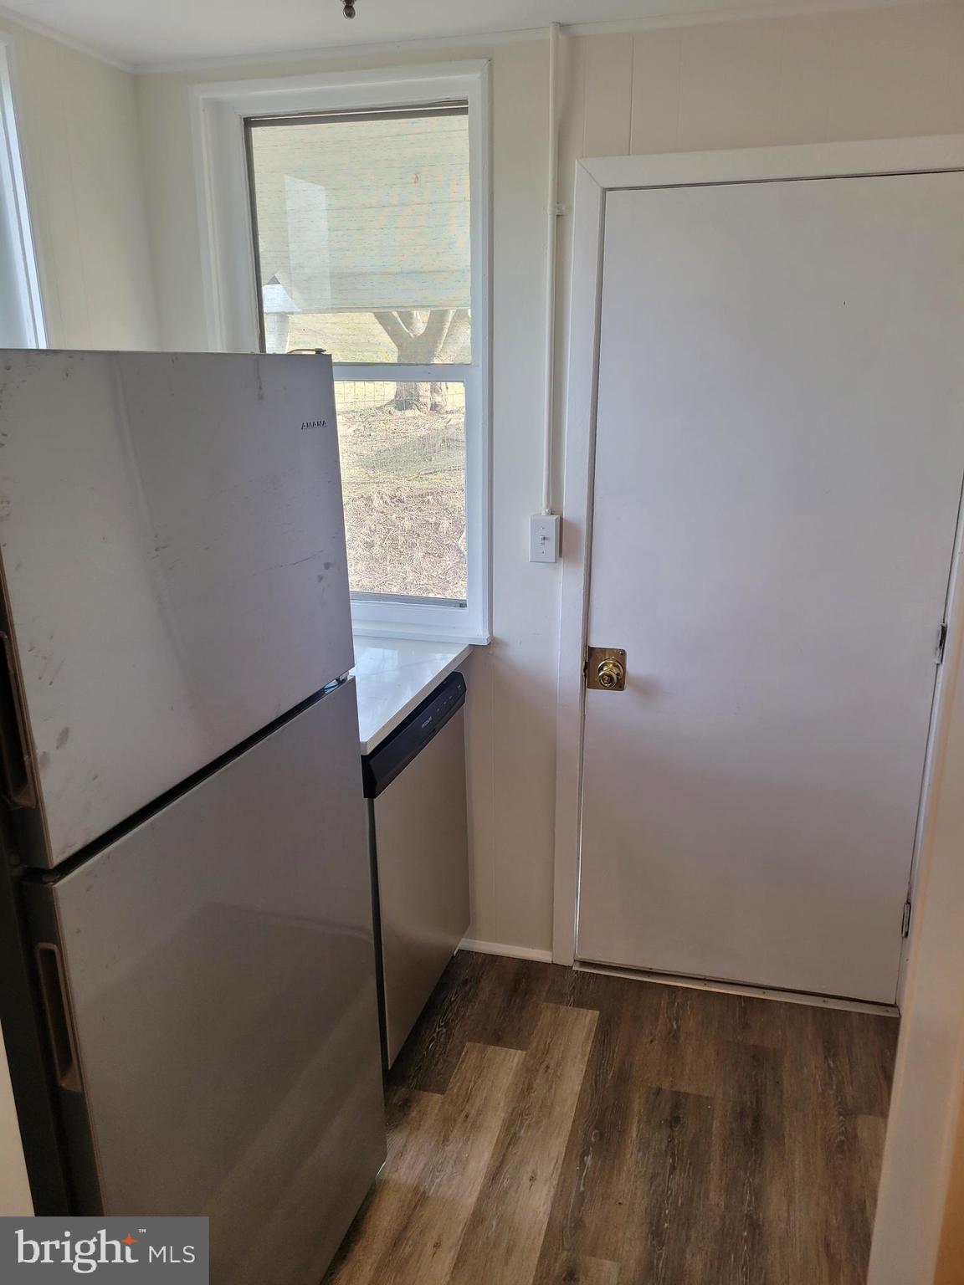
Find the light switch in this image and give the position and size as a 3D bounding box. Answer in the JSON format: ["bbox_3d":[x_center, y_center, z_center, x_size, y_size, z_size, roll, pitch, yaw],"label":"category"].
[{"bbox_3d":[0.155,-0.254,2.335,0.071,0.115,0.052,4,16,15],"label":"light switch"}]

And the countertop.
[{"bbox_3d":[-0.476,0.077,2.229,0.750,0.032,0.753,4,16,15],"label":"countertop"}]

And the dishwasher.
[{"bbox_3d":[-0.411,0.521,2.272,0.610,0.830,0.610,4,16,15],"label":"dishwasher"}]

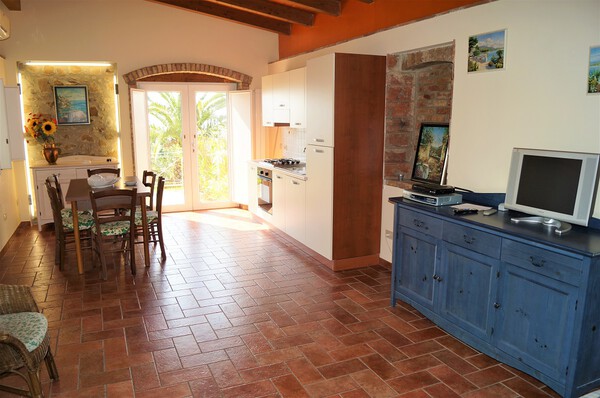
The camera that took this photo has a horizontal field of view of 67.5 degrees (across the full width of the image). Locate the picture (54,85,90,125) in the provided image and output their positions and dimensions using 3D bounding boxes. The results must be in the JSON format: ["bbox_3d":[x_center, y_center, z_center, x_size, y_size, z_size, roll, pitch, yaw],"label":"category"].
[{"bbox_3d":[-3.226,-1.327,6.366,0.423,0.541,0.031,-5,11,-24],"label":"picture"}]

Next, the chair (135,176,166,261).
[{"bbox_3d":[-1.726,0.227,4.931,0.450,0.880,0.420,-3,11,-19],"label":"chair"}]

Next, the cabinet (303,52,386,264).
[{"bbox_3d":[0.455,-0.375,4.649,0.571,2.075,0.612,-5,11,-24],"label":"cabinet"}]

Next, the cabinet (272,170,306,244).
[{"bbox_3d":[0.120,0.055,5.699,0.590,0.735,1.060,-4,11,-24],"label":"cabinet"}]

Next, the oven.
[{"bbox_3d":[-0.234,-0.141,6.210,0.551,0.581,0.612,-5,11,-24],"label":"oven"}]

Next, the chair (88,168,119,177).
[{"bbox_3d":[-2.460,0.087,5.721,0.420,0.875,0.450,-4,11,-24],"label":"chair"}]

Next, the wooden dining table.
[{"bbox_3d":[-2.182,0.236,5.179,0.790,0.775,1.480,-4,11,-24],"label":"wooden dining table"}]

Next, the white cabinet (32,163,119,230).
[{"bbox_3d":[-3.115,-0.089,6.343,1.081,0.918,0.469,-5,11,-24],"label":"white cabinet"}]

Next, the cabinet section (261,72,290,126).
[{"bbox_3d":[-0.193,-1.371,6.304,0.330,0.714,1.050,-5,11,-24],"label":"cabinet section"}]

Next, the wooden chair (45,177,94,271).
[{"bbox_3d":[-2.342,0.246,4.621,0.449,0.867,0.428,-6,12,-29],"label":"wooden chair"}]

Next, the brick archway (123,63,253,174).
[{"bbox_3d":[-1.740,-0.946,7.268,1.980,2.360,0.300,-4,11,-24],"label":"brick archway"}]

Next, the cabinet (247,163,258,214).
[{"bbox_3d":[-0.435,-0.123,6.689,0.571,0.847,0.398,-5,11,-24],"label":"cabinet"}]

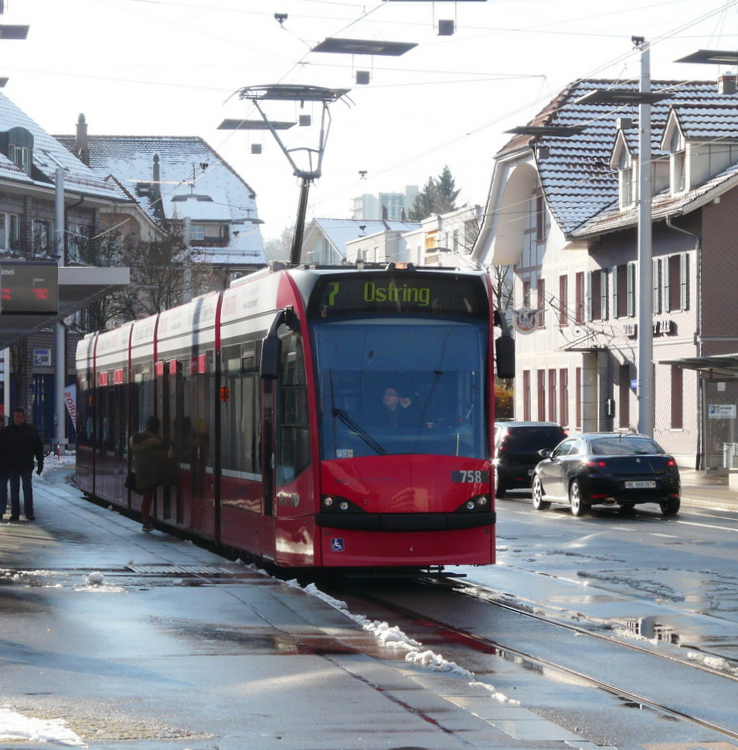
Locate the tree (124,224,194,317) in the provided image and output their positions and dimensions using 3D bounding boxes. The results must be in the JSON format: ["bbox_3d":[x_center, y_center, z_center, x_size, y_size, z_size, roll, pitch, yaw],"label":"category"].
[{"bbox_3d":[-6.519,-0.914,80.000,2.800,7.540,2.800,0,-1,0],"label":"tree"}]

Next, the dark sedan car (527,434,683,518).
[{"bbox_3d":[4.000,1.664,43.750,1.780,1.380,4.470,0,-1,-10],"label":"dark sedan car"}]

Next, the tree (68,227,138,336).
[{"bbox_3d":[-8.115,-0.870,78.000,2.800,7.390,2.800,0,-1,0],"label":"tree"}]

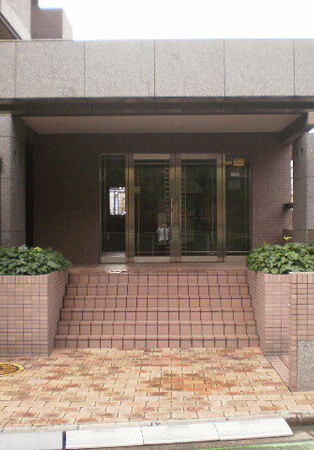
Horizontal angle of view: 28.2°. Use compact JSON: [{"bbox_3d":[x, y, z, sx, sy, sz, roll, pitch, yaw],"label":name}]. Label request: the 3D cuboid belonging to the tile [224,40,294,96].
[{"bbox_3d":[1.256,-1.931,7.710,0.855,0.700,0.060,0,0,0],"label":"tile"}]

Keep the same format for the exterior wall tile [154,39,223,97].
[{"bbox_3d":[0.399,-1.927,7.715,0.860,0.700,0.060,0,0,0],"label":"exterior wall tile"}]

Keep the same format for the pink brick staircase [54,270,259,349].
[{"bbox_3d":[0.013,1.173,8.831,2.685,0.895,1.420,0,0,0],"label":"pink brick staircase"}]

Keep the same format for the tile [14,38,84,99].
[{"bbox_3d":[-1.316,-1.918,7.724,0.850,0.700,0.060,0,0,0],"label":"tile"}]

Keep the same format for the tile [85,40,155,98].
[{"bbox_3d":[-0.461,-1.922,7.719,0.860,0.700,0.060,0,0,0],"label":"tile"}]

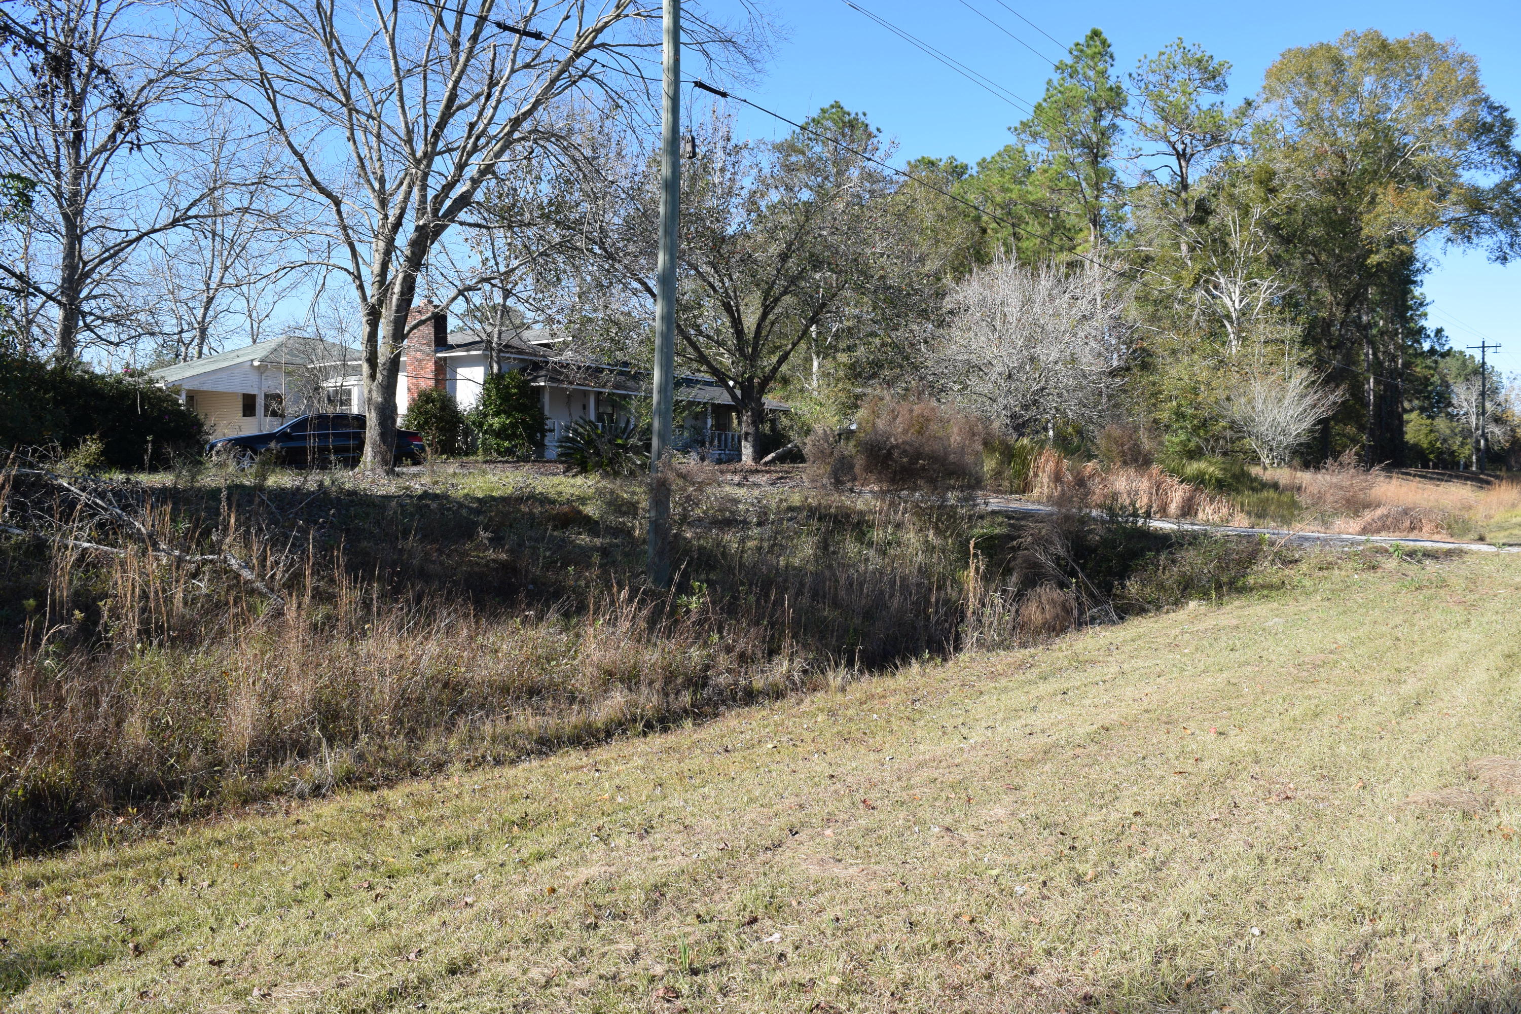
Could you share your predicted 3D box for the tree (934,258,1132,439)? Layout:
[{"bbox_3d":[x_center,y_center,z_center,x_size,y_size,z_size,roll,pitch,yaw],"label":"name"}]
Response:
[{"bbox_3d":[10.520,-5.686,44.000,7.400,8.000,6.800,1,2,13],"label":"tree"}]

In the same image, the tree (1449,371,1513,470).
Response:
[{"bbox_3d":[60.024,-7.178,95.000,5.300,8.200,5.000,1,2,32],"label":"tree"}]

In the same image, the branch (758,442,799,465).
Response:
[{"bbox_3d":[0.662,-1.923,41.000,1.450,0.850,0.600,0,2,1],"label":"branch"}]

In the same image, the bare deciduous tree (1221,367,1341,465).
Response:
[{"bbox_3d":[25.182,-4.385,55.000,5.700,4.900,5.200,1,2,25],"label":"bare deciduous tree"}]

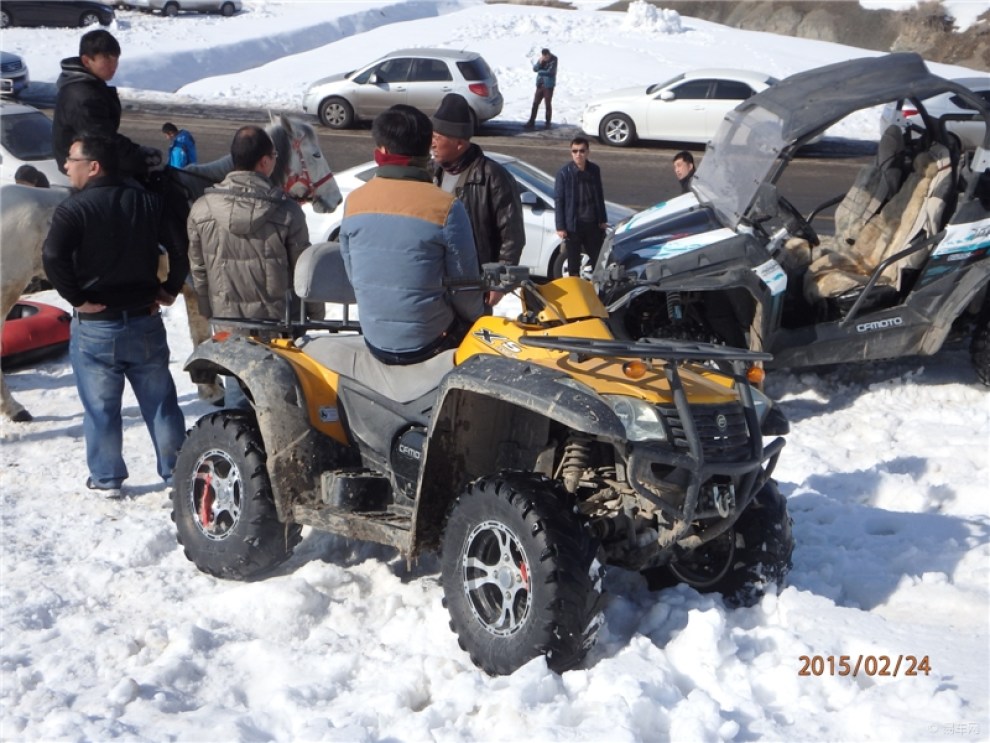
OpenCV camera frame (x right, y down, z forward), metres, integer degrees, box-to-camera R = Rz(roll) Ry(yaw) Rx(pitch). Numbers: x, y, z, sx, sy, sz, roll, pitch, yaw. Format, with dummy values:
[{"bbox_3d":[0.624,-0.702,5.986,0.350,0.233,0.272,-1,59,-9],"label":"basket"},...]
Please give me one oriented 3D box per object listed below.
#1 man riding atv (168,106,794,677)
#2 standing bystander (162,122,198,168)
[{"bbox_3d":[-0.066,-0.055,4.360,2.176,1.793,1.186,8,5,43],"label":"man riding atv"},{"bbox_3d":[-3.805,-2.200,14.623,0.420,1.620,0.500,1,16,5],"label":"standing bystander"}]

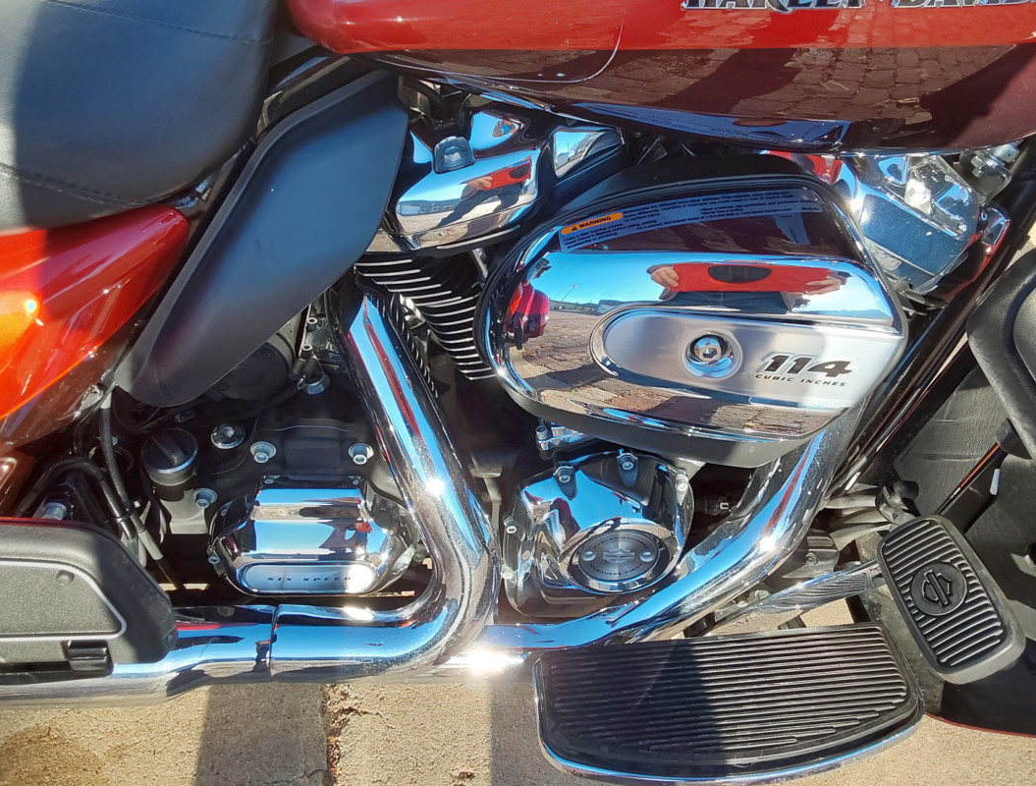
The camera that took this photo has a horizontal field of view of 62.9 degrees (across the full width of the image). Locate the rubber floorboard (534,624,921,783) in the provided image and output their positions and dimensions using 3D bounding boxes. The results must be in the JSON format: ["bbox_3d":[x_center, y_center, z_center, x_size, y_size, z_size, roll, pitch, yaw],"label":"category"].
[{"bbox_3d":[0.169,0.257,0.710,0.308,0.035,0.120,-3,41,3],"label":"rubber floorboard"}]

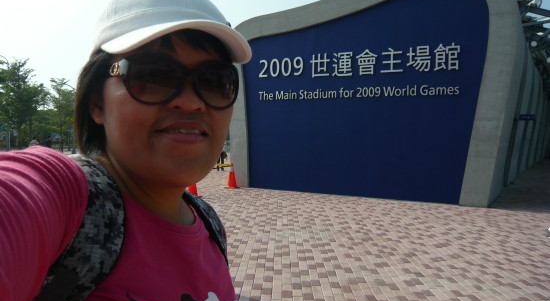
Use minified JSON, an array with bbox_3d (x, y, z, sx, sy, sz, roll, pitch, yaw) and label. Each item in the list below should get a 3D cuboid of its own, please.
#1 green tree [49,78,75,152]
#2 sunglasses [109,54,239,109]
[{"bbox_3d":[-14.849,-2.383,31.048,2.200,5.300,2.200,0,2,-26],"label":"green tree"},{"bbox_3d":[-0.128,-0.076,0.535,0.143,0.053,0.142,0,4,-32],"label":"sunglasses"}]

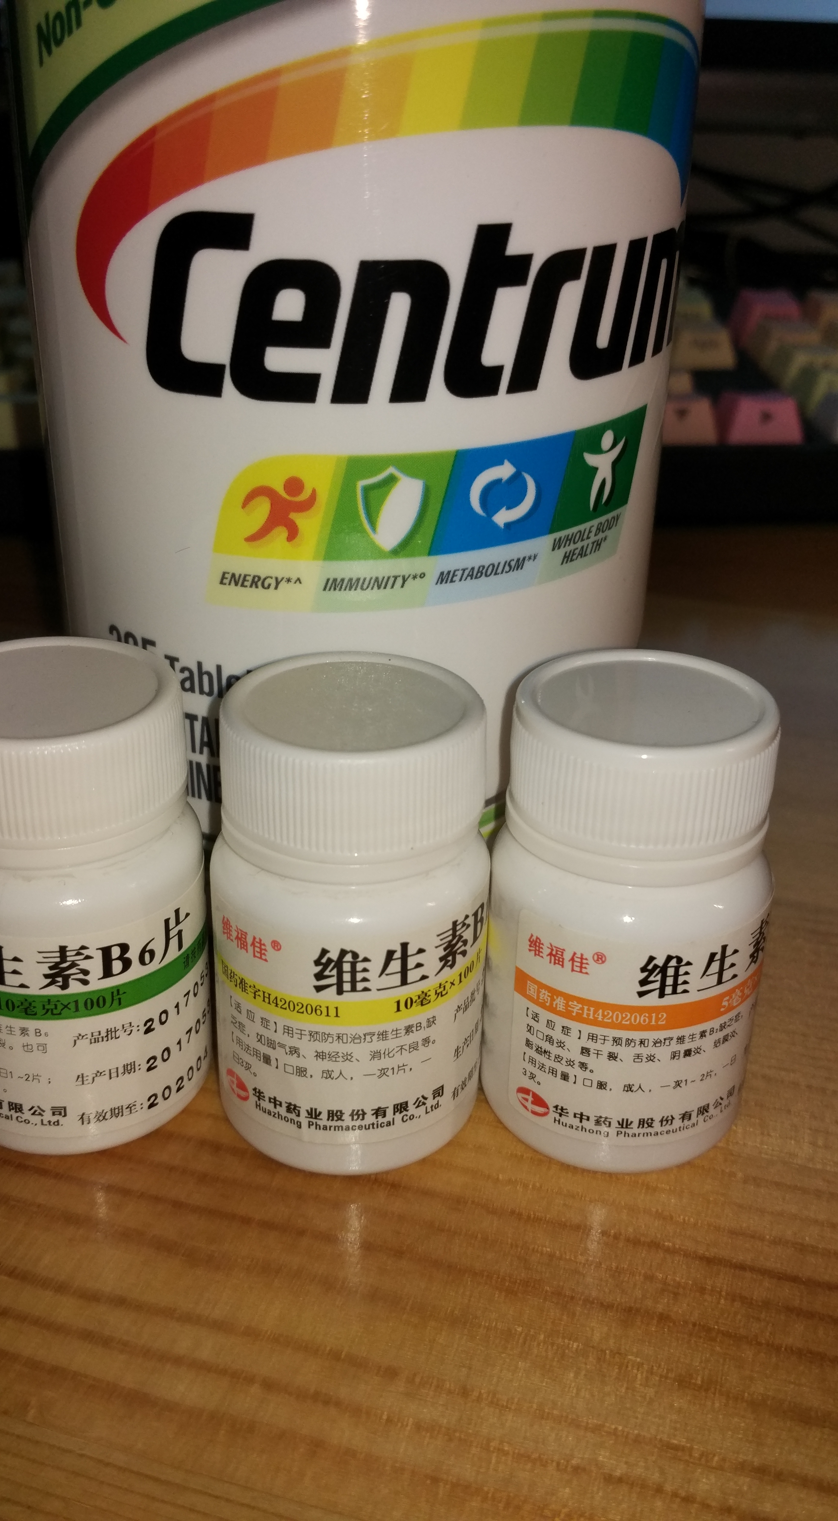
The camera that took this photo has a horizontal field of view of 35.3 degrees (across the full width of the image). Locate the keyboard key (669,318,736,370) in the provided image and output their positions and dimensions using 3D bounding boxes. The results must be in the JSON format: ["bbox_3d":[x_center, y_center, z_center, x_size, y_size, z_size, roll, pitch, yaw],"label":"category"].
[{"bbox_3d":[0.072,-0.109,0.344,0.018,0.011,0.018,-1,33,-4],"label":"keyboard key"}]

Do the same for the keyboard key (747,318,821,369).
[{"bbox_3d":[0.096,-0.109,0.346,0.018,0.011,0.018,-1,33,-4],"label":"keyboard key"}]

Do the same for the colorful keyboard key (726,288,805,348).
[{"bbox_3d":[0.095,-0.121,0.361,0.018,0.011,0.018,-1,33,-4],"label":"colorful keyboard key"}]

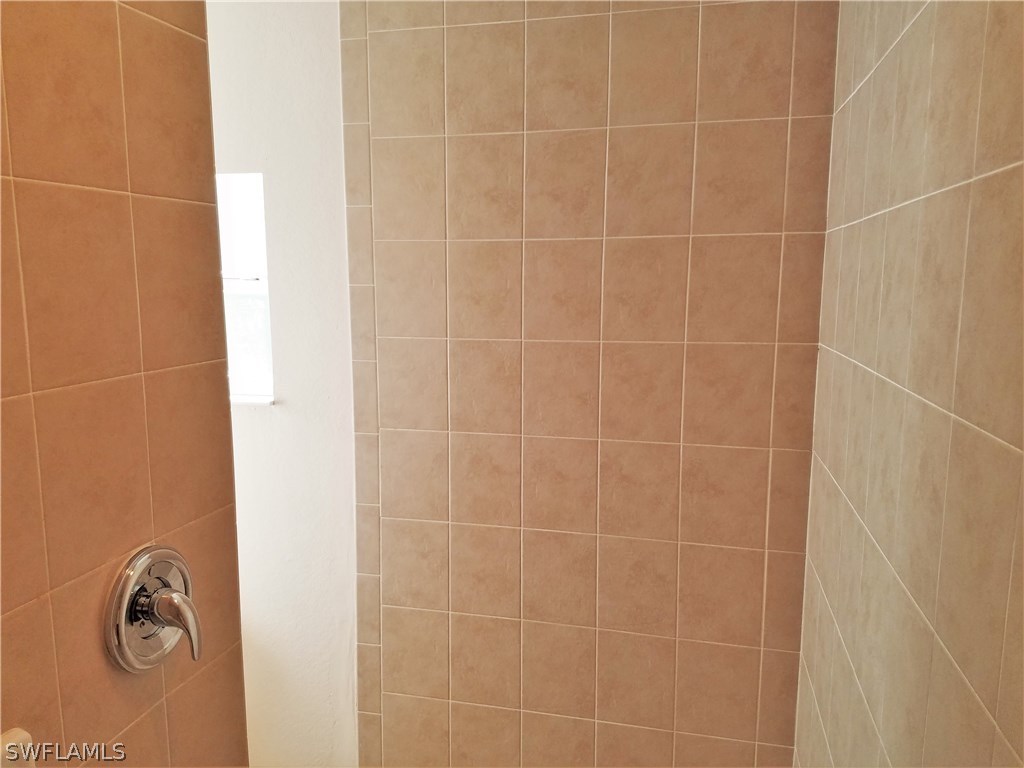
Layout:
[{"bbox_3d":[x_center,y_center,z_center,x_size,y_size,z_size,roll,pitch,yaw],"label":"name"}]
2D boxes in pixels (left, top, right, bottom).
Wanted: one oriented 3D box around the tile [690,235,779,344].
[{"bbox_3d":[0.522,-0.221,1.811,0.200,0.250,0.010,2,9,14],"label":"tile"}]

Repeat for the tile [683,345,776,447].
[{"bbox_3d":[0.526,0.028,1.868,0.201,0.251,0.009,2,8,14],"label":"tile"}]

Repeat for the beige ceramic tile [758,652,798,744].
[{"bbox_3d":[0.669,0.786,1.926,0.093,0.251,0.010,2,8,13],"label":"beige ceramic tile"}]

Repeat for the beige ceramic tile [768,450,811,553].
[{"bbox_3d":[0.666,0.281,1.847,0.090,0.249,0.010,2,9,14],"label":"beige ceramic tile"}]

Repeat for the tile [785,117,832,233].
[{"bbox_3d":[0.669,-0.470,1.737,0.092,0.250,0.010,2,8,14],"label":"tile"}]

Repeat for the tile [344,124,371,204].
[{"bbox_3d":[-0.401,-0.569,2.007,0.074,0.201,0.009,2,8,14],"label":"tile"}]

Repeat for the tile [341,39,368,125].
[{"bbox_3d":[-0.398,-0.773,1.971,0.072,0.200,0.010,2,8,13],"label":"tile"}]

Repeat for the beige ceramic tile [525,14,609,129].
[{"bbox_3d":[0.133,-0.742,1.848,0.201,0.252,0.009,2,8,14],"label":"beige ceramic tile"}]

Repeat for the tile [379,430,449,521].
[{"bbox_3d":[-0.262,0.249,2.089,0.201,0.252,0.009,2,8,14],"label":"tile"}]

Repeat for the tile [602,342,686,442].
[{"bbox_3d":[0.323,0.021,1.909,0.201,0.252,0.009,2,8,14],"label":"tile"}]

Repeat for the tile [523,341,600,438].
[{"bbox_3d":[0.129,0.013,1.951,0.200,0.251,0.010,2,8,13],"label":"tile"}]

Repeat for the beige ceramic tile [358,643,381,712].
[{"bbox_3d":[-0.408,0.850,2.218,0.074,0.201,0.009,2,8,14],"label":"beige ceramic tile"}]

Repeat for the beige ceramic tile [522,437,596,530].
[{"bbox_3d":[0.125,0.260,1.977,0.200,0.250,0.010,2,8,14],"label":"beige ceramic tile"}]

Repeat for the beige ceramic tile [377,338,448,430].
[{"bbox_3d":[-0.260,0.002,2.044,0.200,0.250,0.010,2,9,14],"label":"beige ceramic tile"}]

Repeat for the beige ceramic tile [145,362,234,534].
[{"bbox_3d":[-0.519,0.098,1.243,0.009,0.252,0.202,2,8,12],"label":"beige ceramic tile"}]

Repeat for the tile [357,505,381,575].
[{"bbox_3d":[-0.400,0.437,2.157,0.074,0.201,0.009,2,8,14],"label":"tile"}]

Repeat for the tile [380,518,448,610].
[{"bbox_3d":[-0.266,0.501,2.133,0.201,0.251,0.009,2,8,14],"label":"tile"}]

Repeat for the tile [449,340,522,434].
[{"bbox_3d":[-0.067,0.009,2.006,0.201,0.252,0.009,2,8,14],"label":"tile"}]

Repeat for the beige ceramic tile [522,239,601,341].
[{"bbox_3d":[0.129,-0.234,1.929,0.201,0.251,0.009,2,8,14],"label":"beige ceramic tile"}]

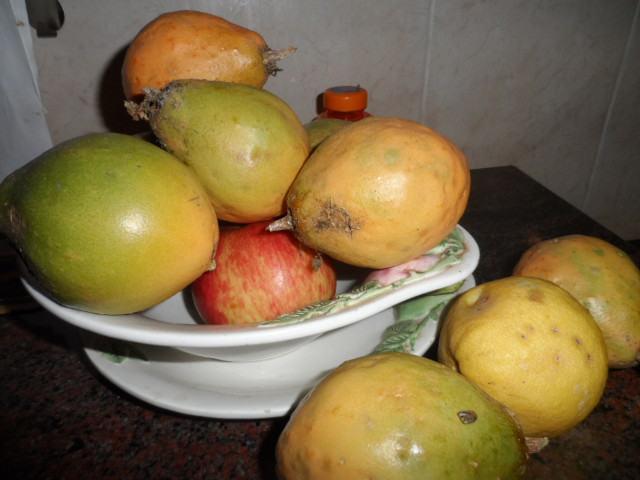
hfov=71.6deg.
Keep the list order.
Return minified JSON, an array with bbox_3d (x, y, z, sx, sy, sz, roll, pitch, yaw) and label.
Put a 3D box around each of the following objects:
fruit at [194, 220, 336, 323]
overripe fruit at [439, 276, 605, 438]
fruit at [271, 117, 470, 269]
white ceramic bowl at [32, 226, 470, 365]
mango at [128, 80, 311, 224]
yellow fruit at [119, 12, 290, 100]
[{"bbox_3d":[-0.029,0.022,0.236,0.076,0.068,0.076,-1,27,0],"label":"fruit"},{"bbox_3d":[0.094,0.054,0.210,0.071,0.069,0.075,-14,30,-23],"label":"overripe fruit"},{"bbox_3d":[0.033,-0.028,0.264,0.121,0.084,0.084,-15,29,-9],"label":"fruit"},{"bbox_3d":[-0.041,0.009,0.306,0.280,0.063,0.263,-1,27,0],"label":"white ceramic bowl"},{"bbox_3d":[-0.062,-0.055,0.274,0.121,0.075,0.075,34,35,7],"label":"mango"},{"bbox_3d":[-0.081,-0.127,0.317,0.120,0.071,0.071,-1,27,5],"label":"yellow fruit"}]

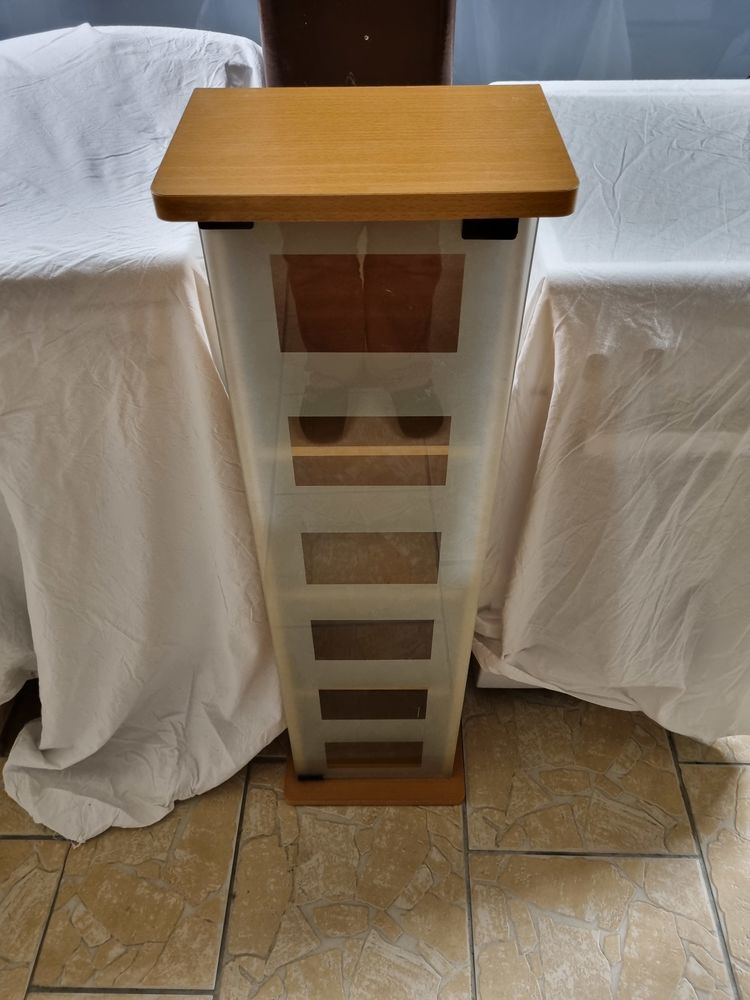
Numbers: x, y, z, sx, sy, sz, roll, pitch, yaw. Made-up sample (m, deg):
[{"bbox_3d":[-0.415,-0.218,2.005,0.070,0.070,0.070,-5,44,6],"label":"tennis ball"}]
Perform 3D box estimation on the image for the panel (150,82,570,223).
[{"bbox_3d":[-0.006,-0.257,0.545,0.278,0.017,0.195,0,46,0],"label":"panel"}]

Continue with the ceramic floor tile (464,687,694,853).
[{"bbox_3d":[0.309,0.399,1.220,0.337,0.009,0.335,1,46,1],"label":"ceramic floor tile"}]

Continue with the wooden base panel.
[{"bbox_3d":[0.001,0.392,1.212,0.278,0.017,0.195,0,46,0],"label":"wooden base panel"}]

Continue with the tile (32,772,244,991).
[{"bbox_3d":[-0.329,0.524,1.106,0.246,0.009,0.335,1,46,1],"label":"tile"}]

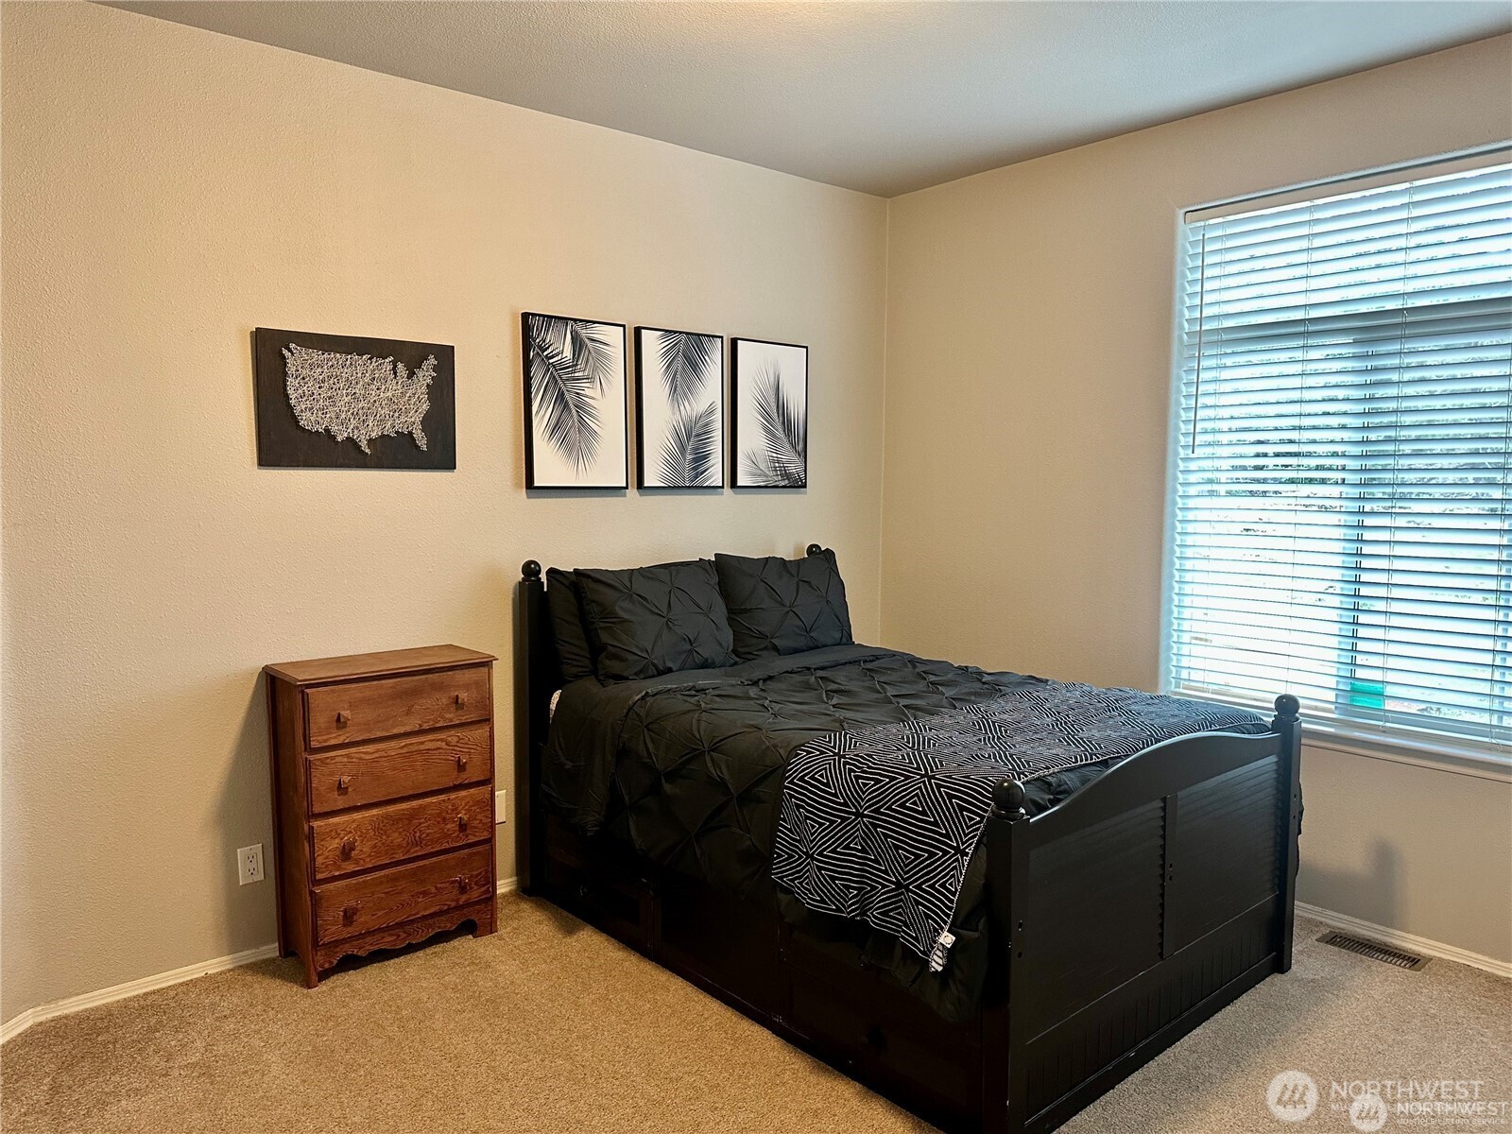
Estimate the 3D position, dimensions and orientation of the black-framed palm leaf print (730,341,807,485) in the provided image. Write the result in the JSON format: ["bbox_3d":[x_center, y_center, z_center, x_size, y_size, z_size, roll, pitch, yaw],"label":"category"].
[{"bbox_3d":[0.062,-0.635,4.418,0.405,0.604,0.030,-4,7,-41],"label":"black-framed palm leaf print"}]

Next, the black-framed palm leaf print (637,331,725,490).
[{"bbox_3d":[-0.292,-0.612,4.114,0.405,0.605,0.030,-4,7,-41],"label":"black-framed palm leaf print"}]

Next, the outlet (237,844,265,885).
[{"bbox_3d":[-1.534,0.908,3.189,0.070,0.115,0.008,-4,7,-41],"label":"outlet"}]

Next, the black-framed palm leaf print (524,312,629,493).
[{"bbox_3d":[-0.647,-0.589,3.808,0.409,0.606,0.030,-4,7,-41],"label":"black-framed palm leaf print"}]

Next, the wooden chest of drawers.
[{"bbox_3d":[-1.147,0.752,3.287,0.614,0.908,0.326,-4,7,-41],"label":"wooden chest of drawers"}]

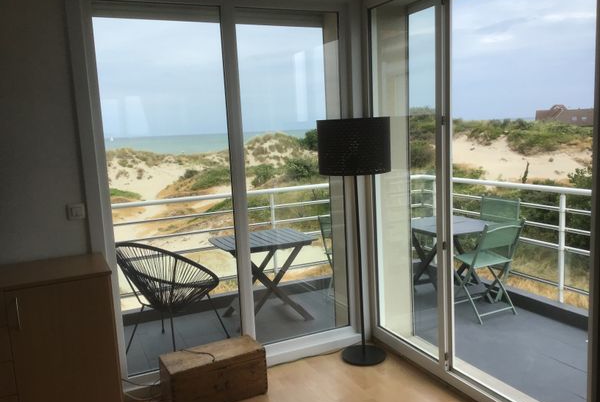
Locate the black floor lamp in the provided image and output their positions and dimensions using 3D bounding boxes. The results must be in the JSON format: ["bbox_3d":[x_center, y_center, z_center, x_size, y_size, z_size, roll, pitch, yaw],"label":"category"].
[{"bbox_3d":[0.366,0.253,3.365,0.440,1.520,0.440,-3,8,0],"label":"black floor lamp"}]

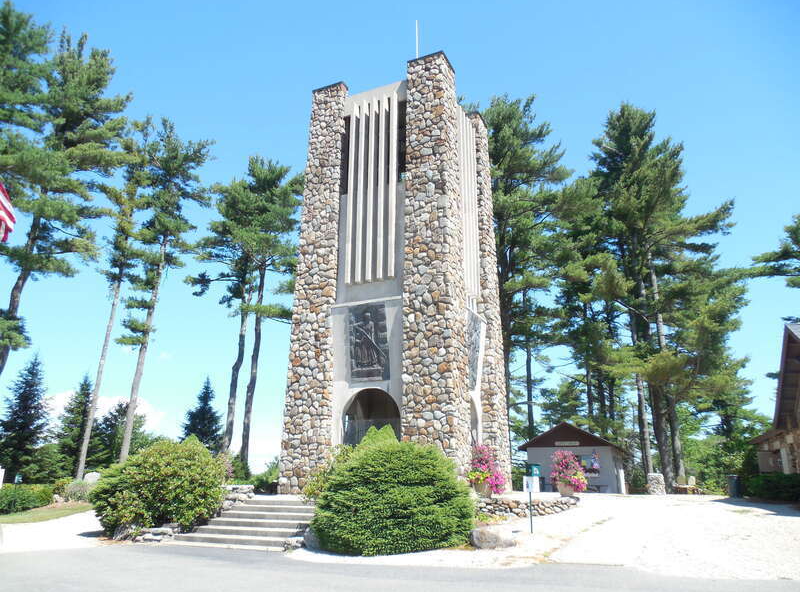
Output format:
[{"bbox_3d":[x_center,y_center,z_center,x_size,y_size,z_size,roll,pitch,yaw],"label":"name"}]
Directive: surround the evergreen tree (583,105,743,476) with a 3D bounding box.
[{"bbox_3d":[16.377,-1.145,37.037,9.360,26.350,9.000,-8,-19,24],"label":"evergreen tree"}]

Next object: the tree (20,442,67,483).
[{"bbox_3d":[-23.687,11.153,38.391,3.050,2.750,3.050,10,-20,-29],"label":"tree"}]

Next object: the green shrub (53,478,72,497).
[{"bbox_3d":[-16.621,9.453,28.455,0.980,0.890,0.980,10,-20,-28],"label":"green shrub"}]

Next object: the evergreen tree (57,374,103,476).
[{"bbox_3d":[-23.484,9.783,43.007,4.170,7.910,4.170,9,-19,-27],"label":"evergreen tree"}]

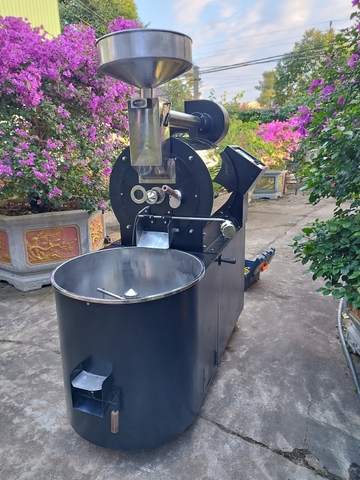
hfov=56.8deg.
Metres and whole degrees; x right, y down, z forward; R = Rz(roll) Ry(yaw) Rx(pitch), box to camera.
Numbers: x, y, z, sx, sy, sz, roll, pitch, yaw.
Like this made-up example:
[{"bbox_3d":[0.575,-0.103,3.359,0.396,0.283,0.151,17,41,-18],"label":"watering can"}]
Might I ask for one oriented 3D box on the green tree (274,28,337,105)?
[{"bbox_3d":[7.641,-8.691,20.475,4.600,7.638,4.400,-1,15,0],"label":"green tree"}]

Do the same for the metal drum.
[{"bbox_3d":[-0.269,0.553,1.909,0.820,0.800,0.860,-1,15,0],"label":"metal drum"}]

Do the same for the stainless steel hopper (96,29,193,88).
[{"bbox_3d":[-0.184,-0.948,1.826,0.521,0.215,0.521,-1,15,0],"label":"stainless steel hopper"}]

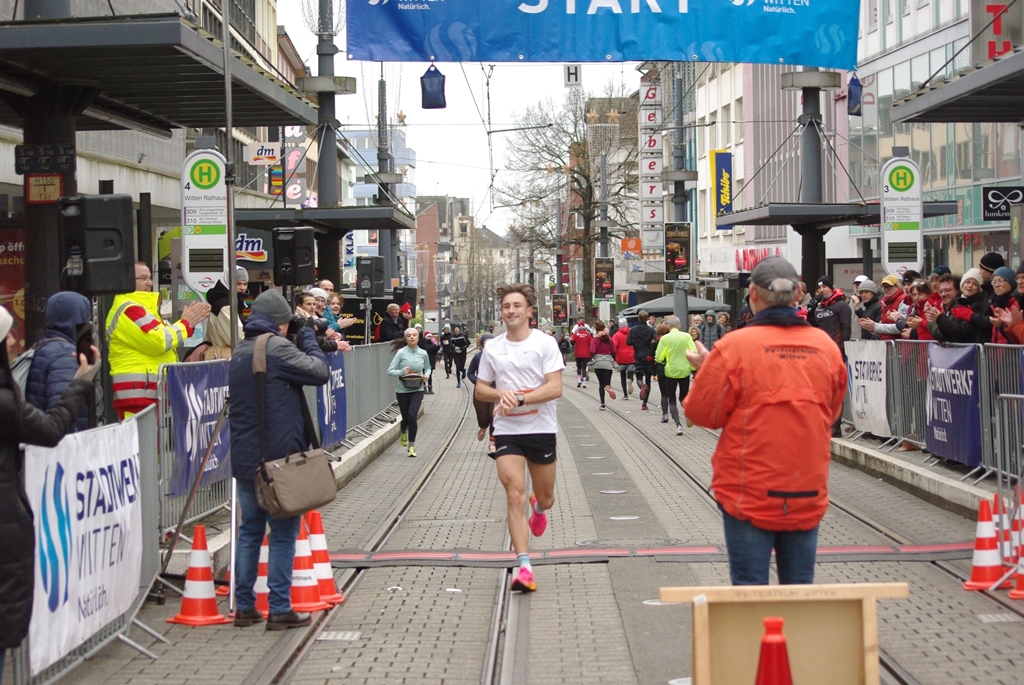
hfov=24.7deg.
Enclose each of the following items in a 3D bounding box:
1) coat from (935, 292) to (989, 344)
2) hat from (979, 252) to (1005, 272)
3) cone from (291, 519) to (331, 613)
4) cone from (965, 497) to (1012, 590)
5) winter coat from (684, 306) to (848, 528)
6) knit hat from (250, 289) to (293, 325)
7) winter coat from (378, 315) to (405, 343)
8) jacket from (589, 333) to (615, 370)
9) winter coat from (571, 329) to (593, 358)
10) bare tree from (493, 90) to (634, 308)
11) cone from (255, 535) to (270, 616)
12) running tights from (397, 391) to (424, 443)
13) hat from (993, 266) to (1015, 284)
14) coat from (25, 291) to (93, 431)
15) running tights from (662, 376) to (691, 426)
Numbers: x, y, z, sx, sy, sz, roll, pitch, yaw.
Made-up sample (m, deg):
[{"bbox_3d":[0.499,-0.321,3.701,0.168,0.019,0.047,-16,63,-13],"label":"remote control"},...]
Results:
[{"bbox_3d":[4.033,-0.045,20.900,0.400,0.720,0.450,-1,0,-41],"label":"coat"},{"bbox_3d":[4.544,-0.752,22.100,0.235,0.200,0.200,8,2,9],"label":"hat"},{"bbox_3d":[-1.139,1.199,12.720,0.285,0.500,0.285,-1,0,0],"label":"cone"},{"bbox_3d":[2.732,1.148,13.400,0.275,0.495,0.275,-1,0,0],"label":"cone"},{"bbox_3d":[0.957,0.299,8.850,0.550,0.810,0.430,-1,0,-12],"label":"winter coat"},{"bbox_3d":[-1.267,-0.190,12.300,0.235,0.195,0.200,8,-5,-39],"label":"knit hat"},{"bbox_3d":[-2.219,-0.166,43.000,0.450,0.780,0.500,-1,0,30],"label":"winter coat"},{"bbox_3d":[1.686,0.168,43.500,0.500,0.710,0.360,-1,0,-3],"label":"jacket"},{"bbox_3d":[1.771,0.025,59.500,0.550,0.750,0.350,-1,0,0],"label":"winter coat"},{"bbox_3d":[2.541,-5.217,105.000,6.400,12.400,6.400,-1,0,0],"label":"bare tree"},{"bbox_3d":[-1.334,1.202,12.420,0.285,0.500,0.285,-1,0,45],"label":"cone"},{"bbox_3d":[-1.248,0.885,28.700,0.340,0.700,0.360,-1,0,-3],"label":"running tights"},{"bbox_3d":[4.109,-0.547,19.500,0.180,0.180,0.210,-1,0,45],"label":"hat"},{"bbox_3d":[-2.647,0.175,13.600,0.360,0.920,0.480,-1,0,-30],"label":"coat"},{"bbox_3d":[2.381,0.825,33.800,0.420,0.780,0.500,-1,0,0],"label":"running tights"}]

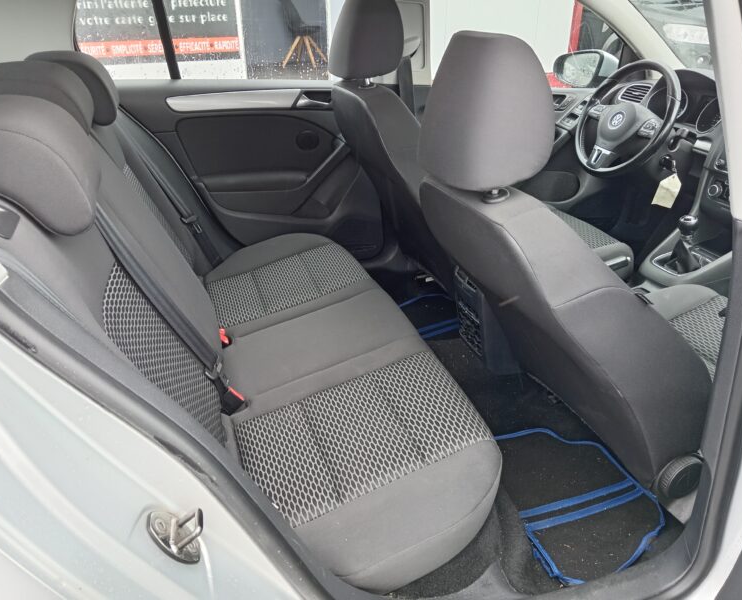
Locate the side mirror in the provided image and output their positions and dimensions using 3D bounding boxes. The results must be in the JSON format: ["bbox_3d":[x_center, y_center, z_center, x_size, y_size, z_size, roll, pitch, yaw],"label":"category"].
[{"bbox_3d":[0.873,-0.945,2.352,0.130,0.148,0.215,-22,35,-34],"label":"side mirror"}]

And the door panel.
[{"bbox_3d":[-0.360,-0.379,1.875,0.850,0.650,0.130,-10,30,-17],"label":"door panel"}]

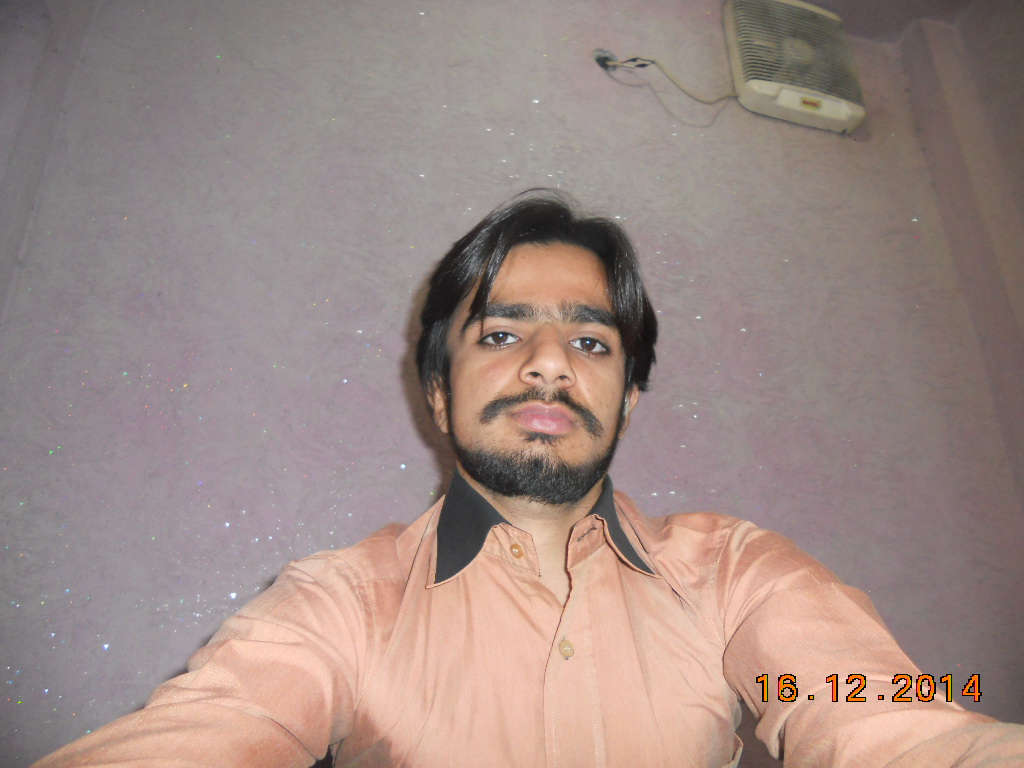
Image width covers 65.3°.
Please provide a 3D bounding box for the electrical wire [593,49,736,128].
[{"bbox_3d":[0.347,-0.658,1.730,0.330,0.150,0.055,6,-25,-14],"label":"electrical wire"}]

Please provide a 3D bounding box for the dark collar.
[{"bbox_3d":[0.018,0.112,0.660,0.168,0.105,0.140,3,-18,-3],"label":"dark collar"}]

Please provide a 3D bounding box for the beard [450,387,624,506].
[{"bbox_3d":[0.019,0.050,0.590,0.134,0.085,0.083,3,-13,-5],"label":"beard"}]

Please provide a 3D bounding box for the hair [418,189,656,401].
[{"bbox_3d":[0.015,-0.054,0.688,0.200,0.198,0.192,3,-13,-5],"label":"hair"}]

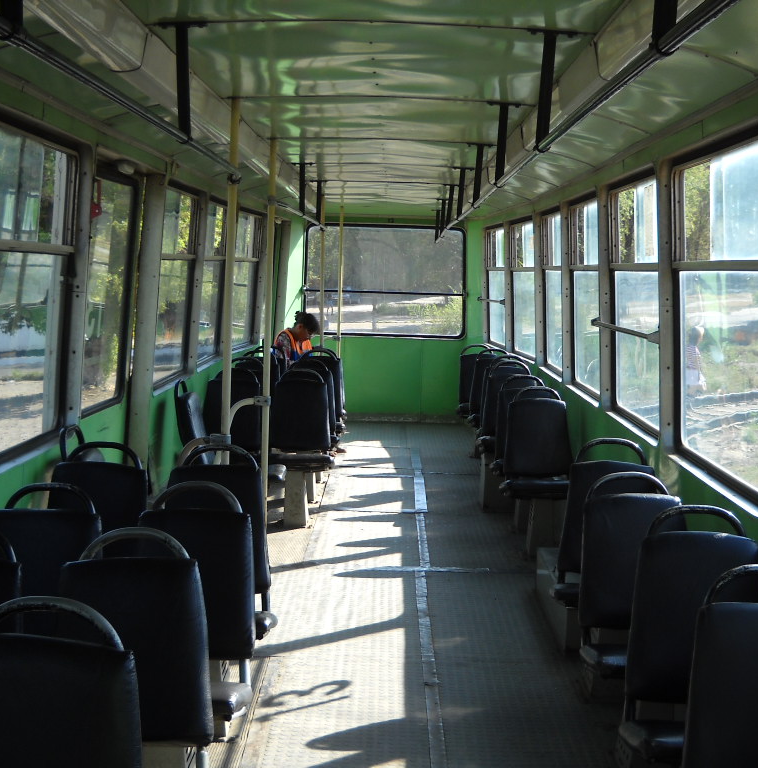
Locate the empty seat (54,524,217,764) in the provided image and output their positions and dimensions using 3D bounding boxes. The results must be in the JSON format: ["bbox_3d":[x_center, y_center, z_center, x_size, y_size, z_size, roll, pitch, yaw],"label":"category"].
[{"bbox_3d":[-0.619,0.662,2.825,0.420,0.570,0.480,2,5,1],"label":"empty seat"}]

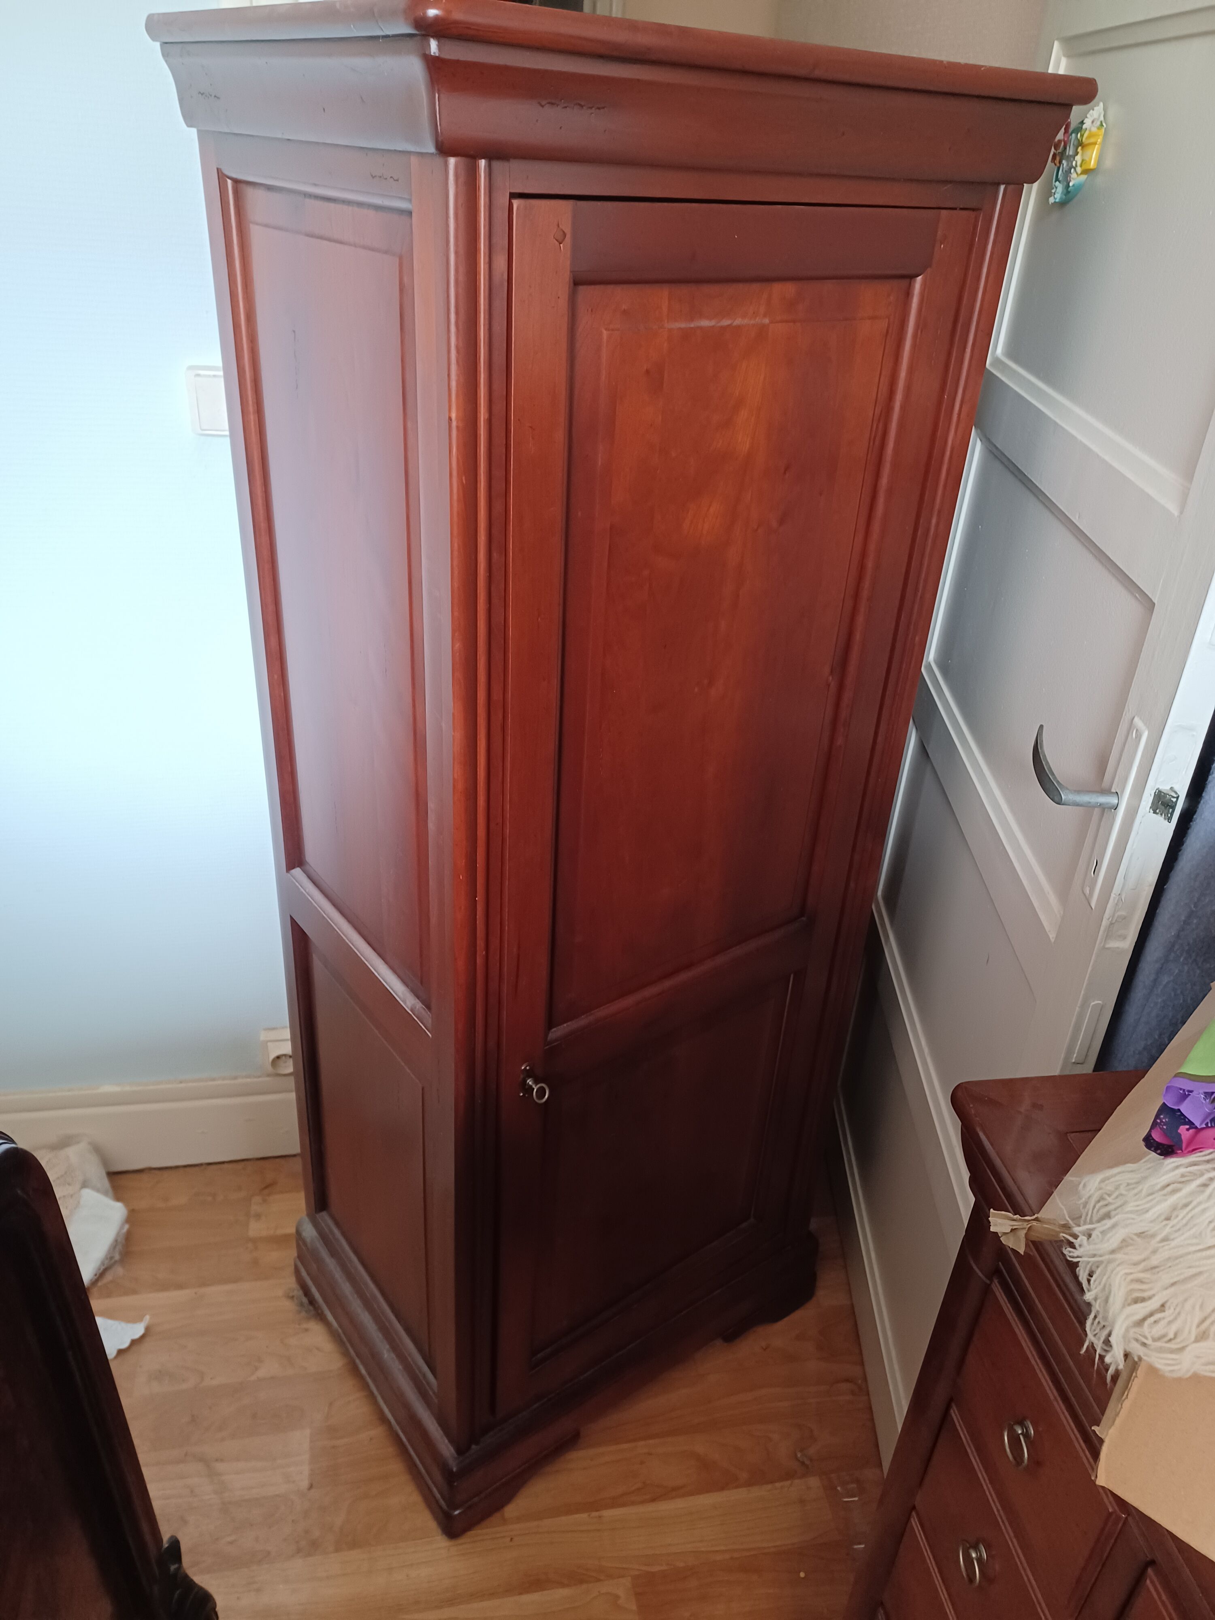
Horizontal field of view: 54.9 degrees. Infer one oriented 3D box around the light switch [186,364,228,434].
[{"bbox_3d":[-0.480,-0.510,1.464,0.083,0.083,0.012,-3,31,-11],"label":"light switch"}]

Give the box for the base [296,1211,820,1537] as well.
[{"bbox_3d":[-0.080,0.708,1.862,0.672,0.161,0.494,-18,36,-33],"label":"base"}]

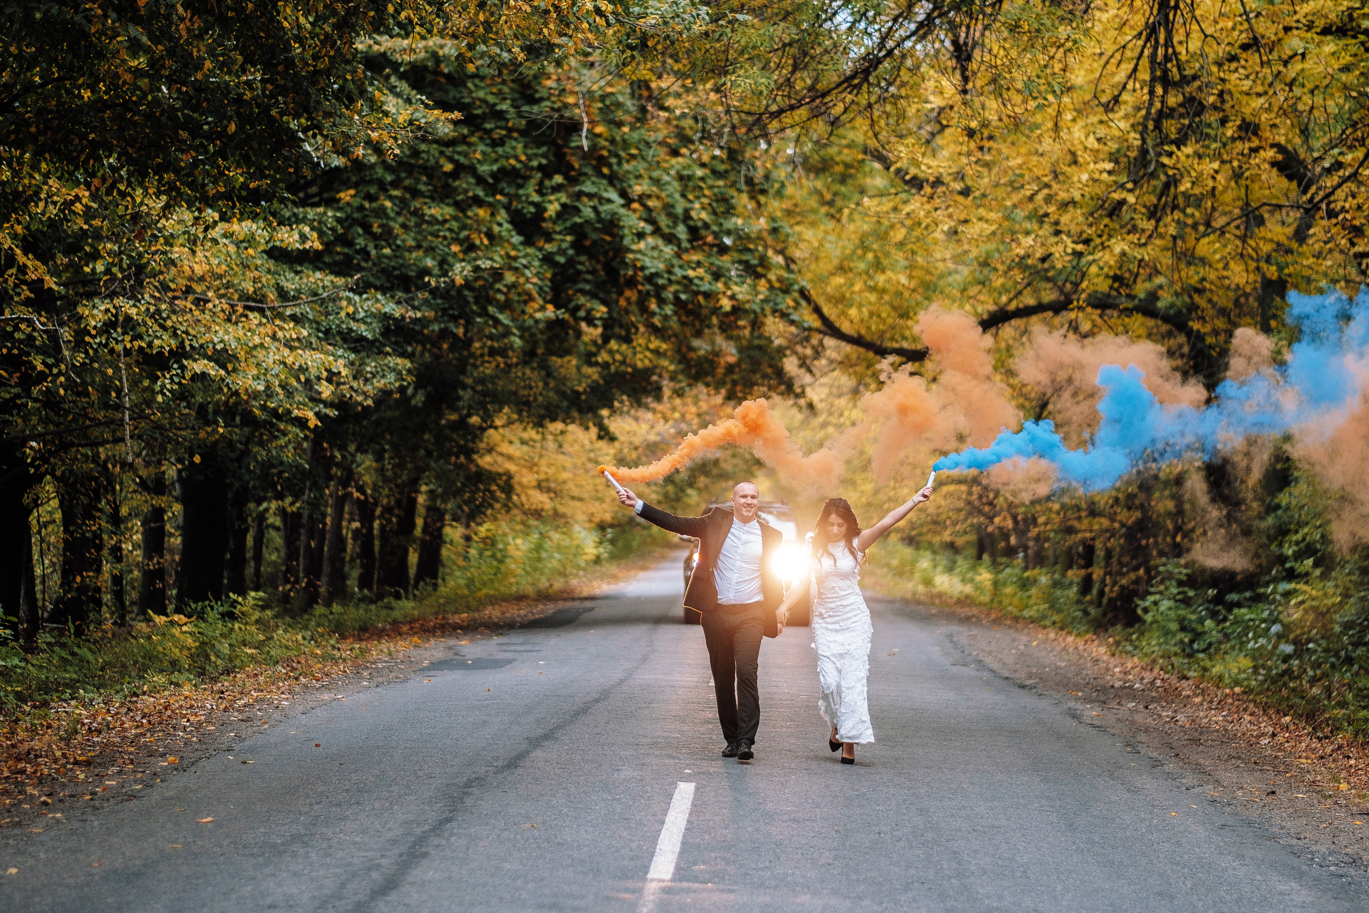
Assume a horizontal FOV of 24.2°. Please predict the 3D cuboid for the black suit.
[{"bbox_3d":[0.164,1.065,20.400,0.922,1.549,0.430,0,-1,2],"label":"black suit"}]

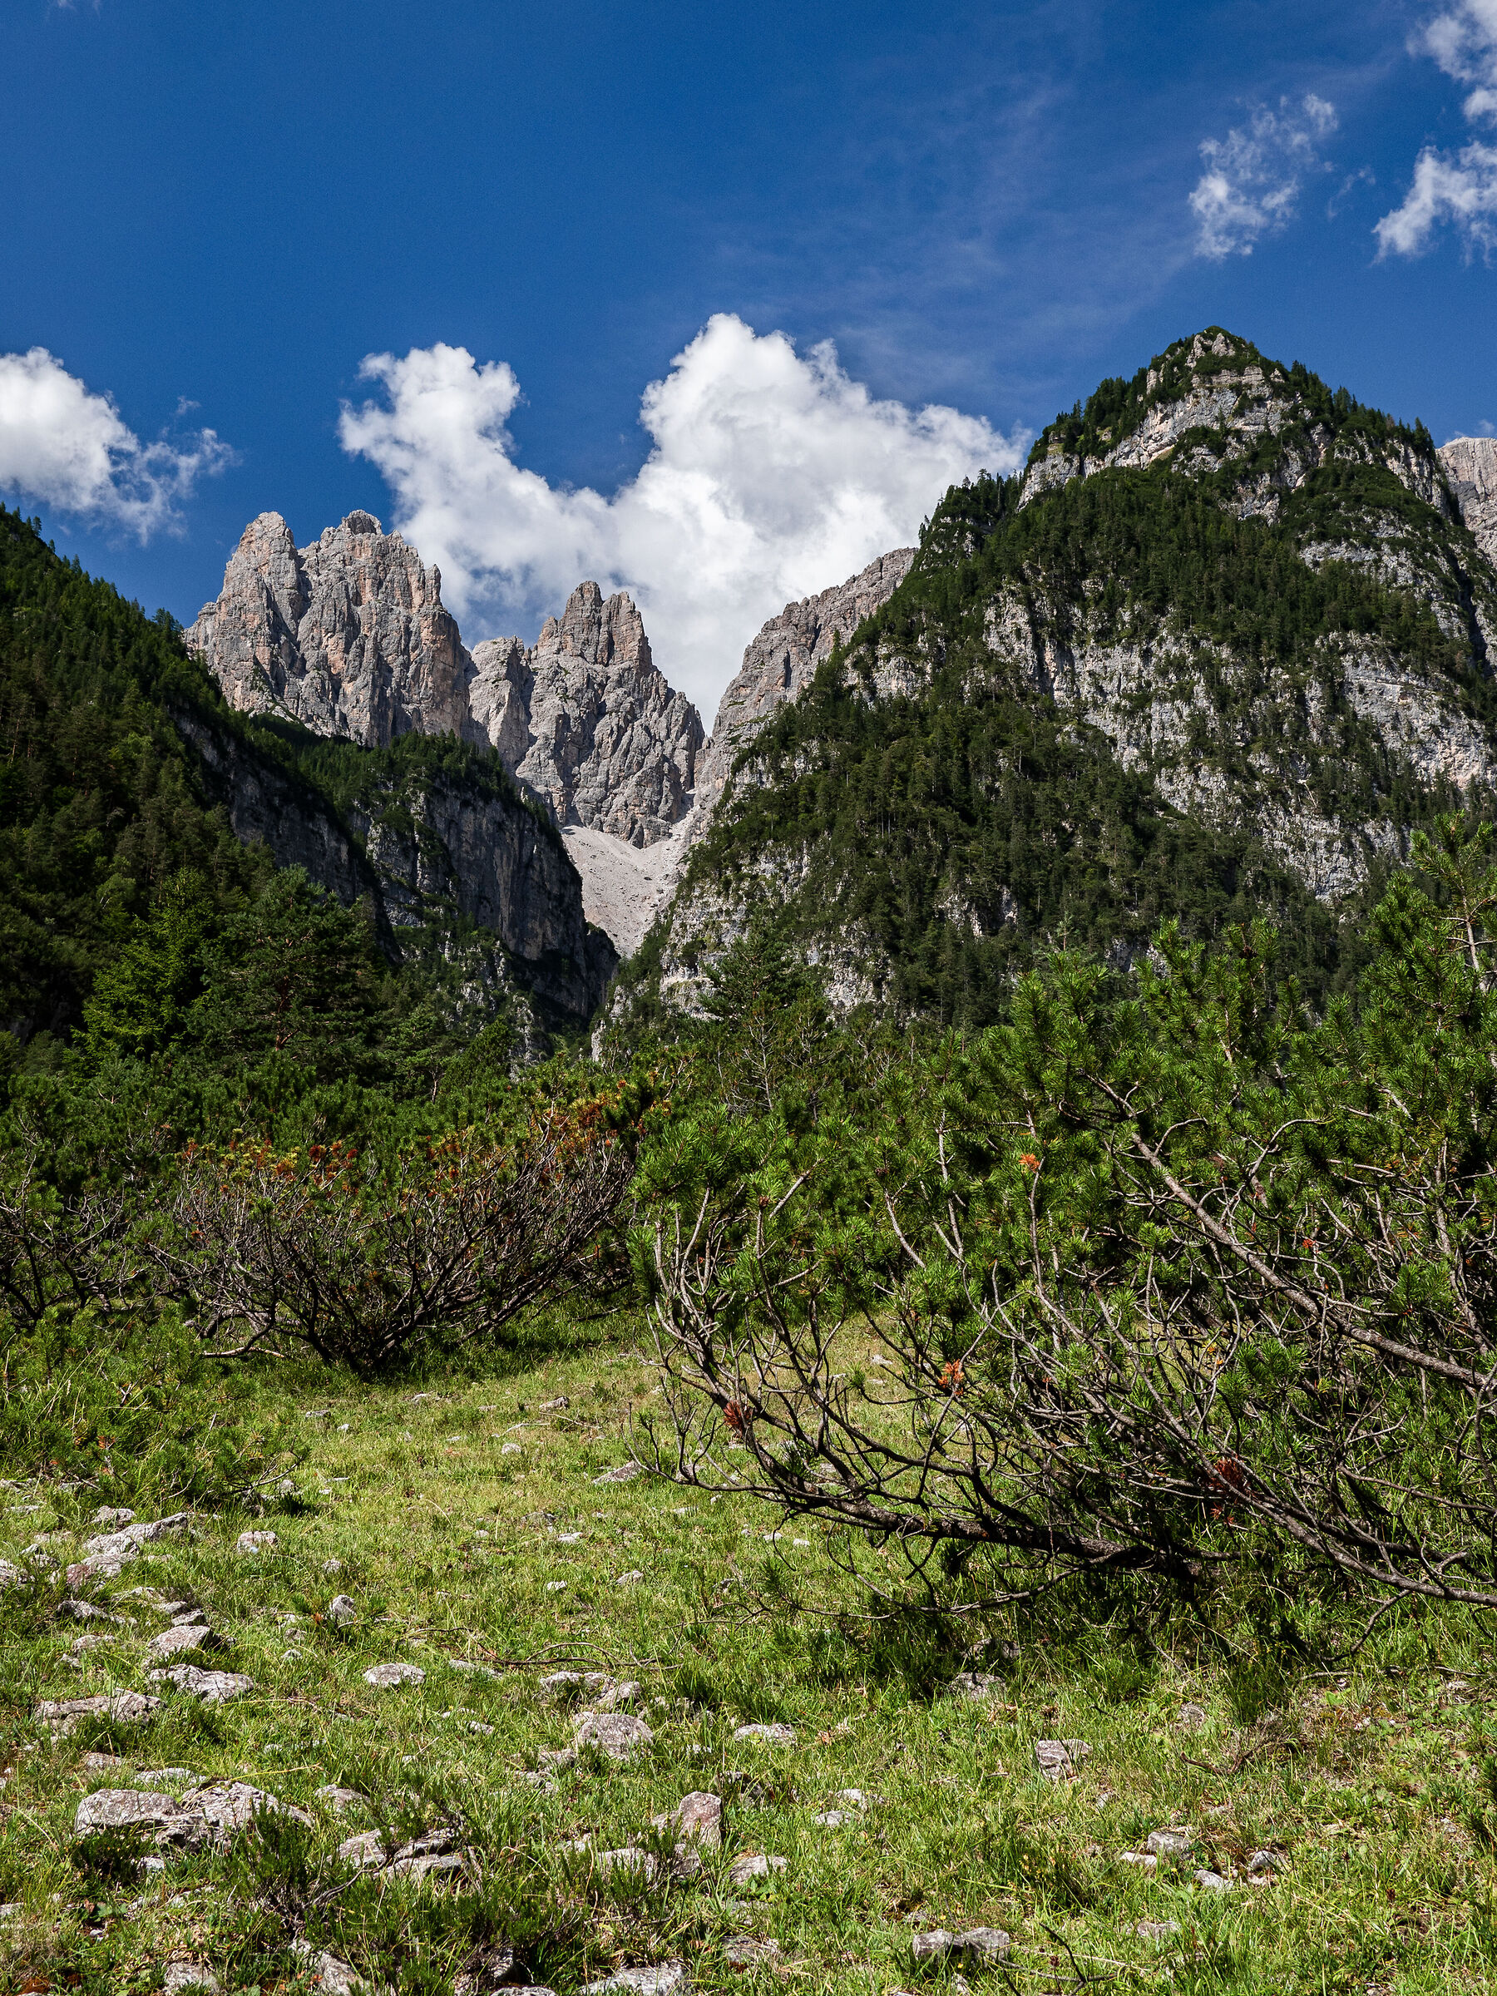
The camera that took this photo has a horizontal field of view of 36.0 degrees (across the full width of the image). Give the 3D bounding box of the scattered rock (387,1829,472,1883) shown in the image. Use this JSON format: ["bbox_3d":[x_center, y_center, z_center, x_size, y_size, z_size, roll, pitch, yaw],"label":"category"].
[{"bbox_3d":[-0.650,1.748,4.705,0.165,0.090,0.124,0,-3,0],"label":"scattered rock"}]

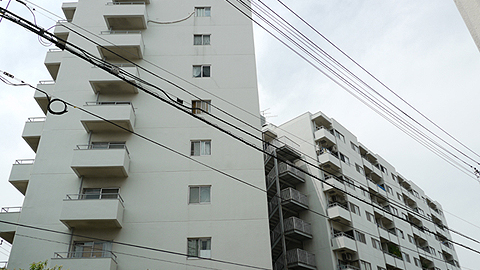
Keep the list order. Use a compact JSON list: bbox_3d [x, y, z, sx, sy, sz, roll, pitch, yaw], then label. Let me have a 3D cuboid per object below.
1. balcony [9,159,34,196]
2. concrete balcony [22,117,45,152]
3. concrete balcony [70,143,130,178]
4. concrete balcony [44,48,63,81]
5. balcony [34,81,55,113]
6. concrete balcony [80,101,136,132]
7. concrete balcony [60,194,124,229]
[{"bbox_3d":[-11.532,2.592,21.686,1.052,1.270,2.700,-2,-32,-2],"label":"balcony"},{"bbox_3d":[-11.657,0.225,23.209,1.210,1.278,2.600,-1,-32,-3],"label":"concrete balcony"},{"bbox_3d":[-7.120,1.369,20.181,2.572,1.270,1.220,-2,-32,-2],"label":"concrete balcony"},{"bbox_3d":[-11.871,-4.437,26.119,1.210,1.278,2.600,-1,-32,-3],"label":"concrete balcony"},{"bbox_3d":[-11.747,-2.069,24.598,1.052,1.270,2.700,-2,-32,-2],"label":"balcony"},{"bbox_3d":[-7.233,-0.999,21.574,2.561,1.278,1.170,-1,-32,-3],"label":"concrete balcony"},{"bbox_3d":[-7.019,3.663,18.664,2.561,1.278,1.170,-1,-32,-3],"label":"concrete balcony"}]

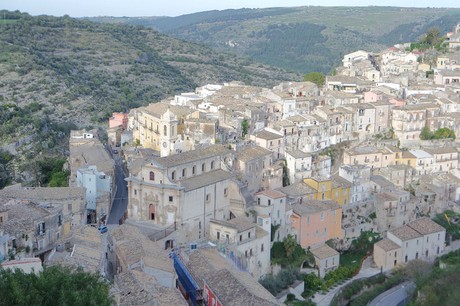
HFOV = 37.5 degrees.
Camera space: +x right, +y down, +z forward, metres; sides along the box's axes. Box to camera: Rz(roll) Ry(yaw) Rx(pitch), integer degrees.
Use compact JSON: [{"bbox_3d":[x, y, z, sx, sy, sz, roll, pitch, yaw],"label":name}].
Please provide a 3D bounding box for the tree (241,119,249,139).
[{"bbox_3d":[6.170,-10.080,282.000,3.400,8.300,3.400,0,11,0],"label":"tree"}]

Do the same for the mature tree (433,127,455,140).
[{"bbox_3d":[93.200,-8.240,295.000,9.400,6.000,8.000,4,12,17],"label":"mature tree"}]

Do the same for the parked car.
[{"bbox_3d":[-40.750,24.640,218.000,1.650,1.470,3.800,5,13,24],"label":"parked car"}]

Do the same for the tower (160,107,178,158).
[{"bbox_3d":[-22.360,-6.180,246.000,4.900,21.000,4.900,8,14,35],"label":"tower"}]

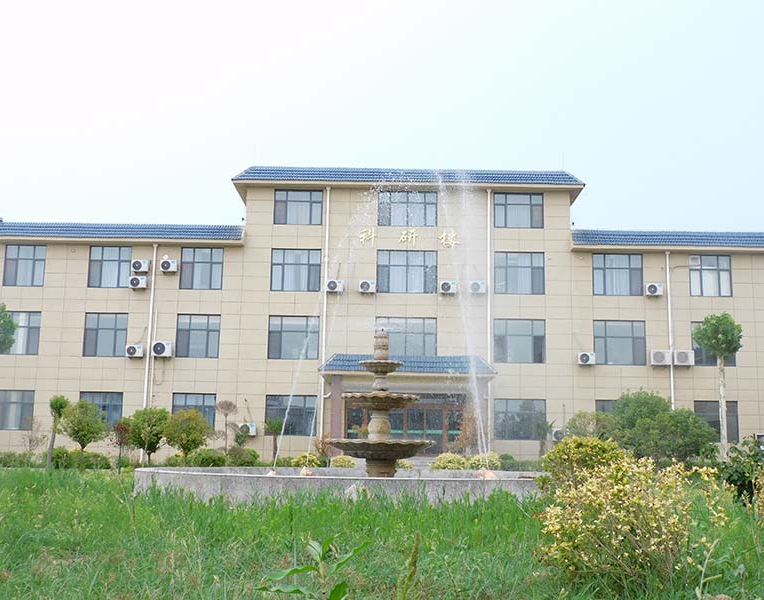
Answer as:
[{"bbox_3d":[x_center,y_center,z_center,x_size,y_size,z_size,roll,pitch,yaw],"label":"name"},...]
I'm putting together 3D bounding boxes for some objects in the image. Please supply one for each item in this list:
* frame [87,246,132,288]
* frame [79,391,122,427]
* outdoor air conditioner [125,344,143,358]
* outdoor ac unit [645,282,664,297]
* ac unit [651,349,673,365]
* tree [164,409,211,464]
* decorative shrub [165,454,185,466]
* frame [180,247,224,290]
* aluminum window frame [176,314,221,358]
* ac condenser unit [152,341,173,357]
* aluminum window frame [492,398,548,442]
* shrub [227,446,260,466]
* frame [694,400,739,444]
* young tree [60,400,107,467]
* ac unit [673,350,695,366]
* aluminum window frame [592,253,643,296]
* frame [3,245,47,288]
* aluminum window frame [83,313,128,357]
[{"bbox_3d":[-13.420,-1.620,45.576,2.090,2.110,0.100,1,-10,1],"label":"frame"},{"bbox_3d":[-13.383,5.310,43.925,2.067,1.883,0.110,1,-9,1],"label":"frame"},{"bbox_3d":[-11.749,2.454,44.100,0.790,0.540,0.300,1,-9,1],"label":"outdoor air conditioner"},{"bbox_3d":[13.495,-0.524,45.738,0.780,0.550,0.300,1,-10,1],"label":"outdoor ac unit"},{"bbox_3d":[13.336,2.755,44.027,0.940,0.690,0.360,1,-10,1],"label":"ac unit"},{"bbox_3d":[-7.986,5.748,37.702,1.765,2.589,1.750,1,-10,1],"label":"tree"},{"bbox_3d":[-8.972,6.988,40.065,0.914,0.576,0.914,1,-10,1],"label":"decorative shrub"},{"bbox_3d":[-8.977,-1.561,46.031,2.106,2.078,0.120,1,-9,1],"label":"frame"},{"bbox_3d":[-9.037,1.775,45.478,2.106,2.129,0.120,1,-9,1],"label":"aluminum window frame"},{"bbox_3d":[-10.436,2.347,44.036,0.928,0.701,0.340,1,-10,1],"label":"ac condenser unit"},{"bbox_3d":[6.757,5.857,45.073,2.527,1.951,0.100,1,-10,1],"label":"aluminum window frame"},{"bbox_3d":[-5.715,6.505,38.014,1.374,0.908,1.237,1,-9,1],"label":"shrub"},{"bbox_3d":[15.756,5.758,43.519,2.050,1.936,0.120,1,-10,1],"label":"frame"},{"bbox_3d":[-11.439,5.124,35.267,1.690,2.531,1.690,1,-9,1],"label":"young tree"},{"bbox_3d":[14.249,2.750,43.663,0.930,0.670,0.340,1,-9,1],"label":"ac unit"},{"bbox_3d":[11.788,-1.239,46.196,2.489,2.096,0.100,1,-10,1],"label":"aluminum window frame"},{"bbox_3d":[-17.828,-1.698,46.154,2.026,2.078,0.120,1,-9,1],"label":"frame"},{"bbox_3d":[-13.286,1.691,44.568,2.108,2.108,0.120,1,-10,1],"label":"aluminum window frame"}]

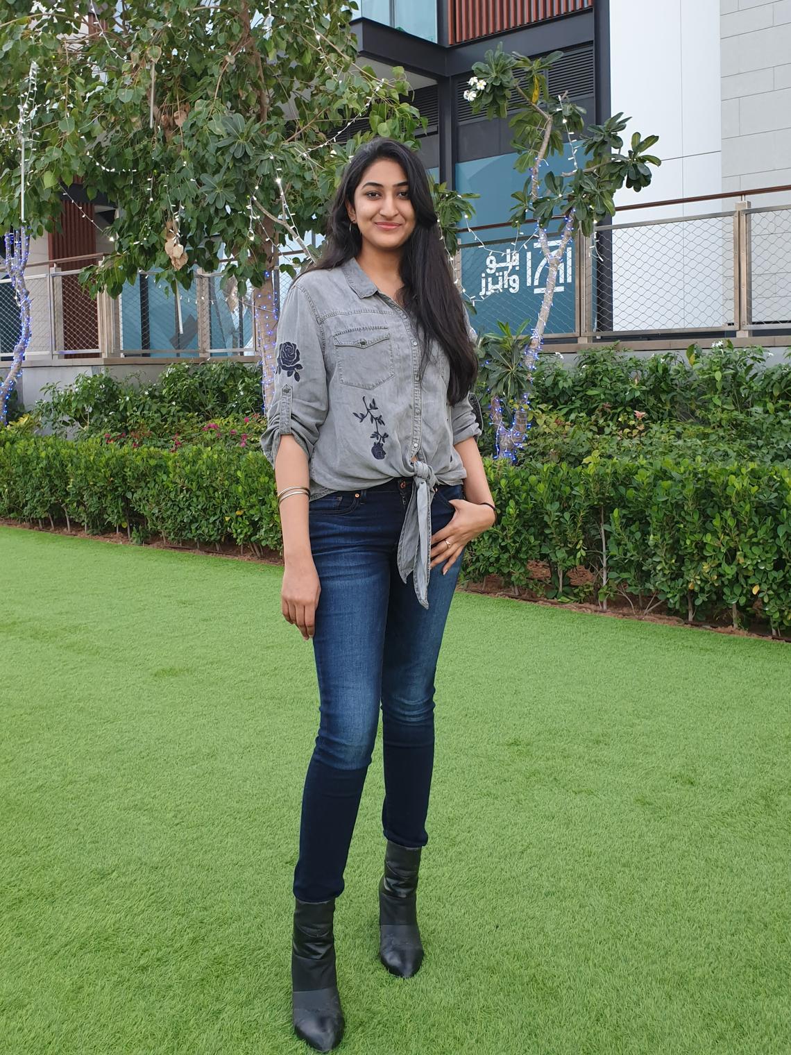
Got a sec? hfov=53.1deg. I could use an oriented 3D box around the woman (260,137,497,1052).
[{"bbox_3d":[-0.030,0.105,1.645,0.500,1.740,0.420,-4,8,-20],"label":"woman"}]

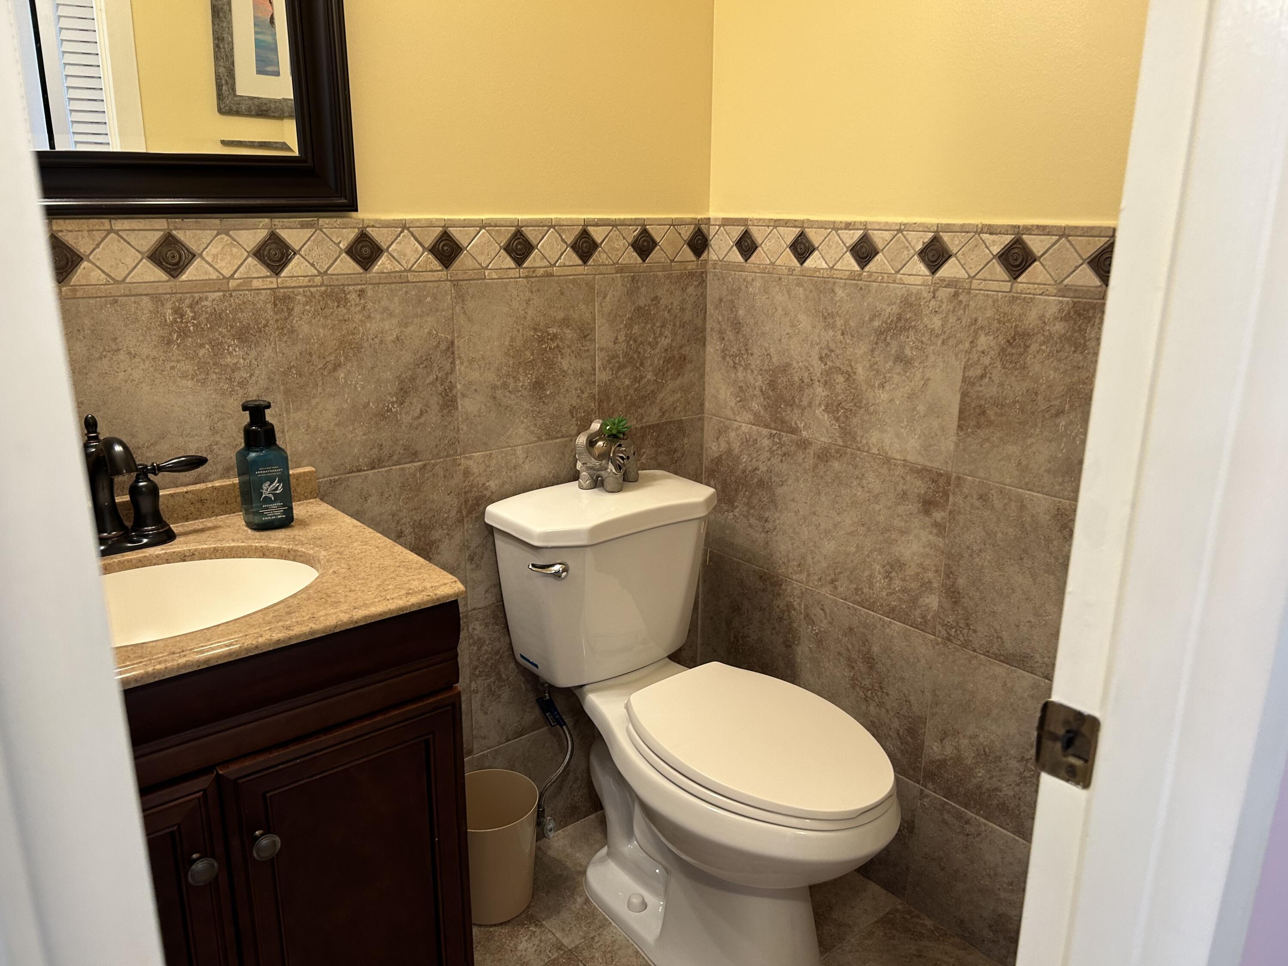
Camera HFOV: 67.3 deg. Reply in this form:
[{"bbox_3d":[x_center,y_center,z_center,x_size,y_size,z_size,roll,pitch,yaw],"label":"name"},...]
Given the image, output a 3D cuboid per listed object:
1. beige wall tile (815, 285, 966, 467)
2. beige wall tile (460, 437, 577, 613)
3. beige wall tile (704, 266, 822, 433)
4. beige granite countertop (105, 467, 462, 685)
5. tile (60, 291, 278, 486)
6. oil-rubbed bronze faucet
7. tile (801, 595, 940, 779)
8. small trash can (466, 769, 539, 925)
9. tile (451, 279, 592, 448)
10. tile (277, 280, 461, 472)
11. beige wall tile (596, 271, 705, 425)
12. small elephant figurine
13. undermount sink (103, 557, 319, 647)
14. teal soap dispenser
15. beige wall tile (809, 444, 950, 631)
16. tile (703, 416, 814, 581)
[{"bbox_3d":[0.432,-0.200,1.732,0.010,0.305,0.305,-12,20,-38],"label":"beige wall tile"},{"bbox_3d":[-0.217,0.071,1.891,0.305,0.305,0.010,-12,20,-38],"label":"beige wall tile"},{"bbox_3d":[0.235,-0.267,1.963,0.010,0.305,0.305,-12,20,-38],"label":"beige wall tile"},{"bbox_3d":[-0.628,0.115,1.222,0.640,0.081,0.482,-12,20,-38],"label":"beige granite countertop"},{"bbox_3d":[-0.689,-0.122,1.432,0.305,0.305,0.010,-12,20,-38],"label":"tile"},{"bbox_3d":[-0.704,0.011,1.277,0.274,0.186,0.159,-12,20,-38],"label":"oil-rubbed bronze faucet"},{"bbox_3d":[0.428,0.390,1.899,0.010,0.305,0.305,-12,20,-38],"label":"tile"},{"bbox_3d":[-0.297,0.709,1.867,0.200,0.220,0.200,0,16,0],"label":"small trash can"},{"bbox_3d":[-0.213,-0.223,1.796,0.305,0.306,0.010,-12,20,-38],"label":"tile"},{"bbox_3d":[-0.450,-0.172,1.609,0.303,0.306,0.010,-12,20,-38],"label":"tile"},{"bbox_3d":[0.018,-0.273,1.979,0.287,0.306,0.010,-12,20,-38],"label":"beige wall tile"},{"bbox_3d":[-0.073,-0.057,1.877,0.085,0.132,0.121,9,18,29],"label":"small elephant figurine"},{"bbox_3d":[-0.609,0.221,1.216,0.430,0.140,0.320,-12,20,-38],"label":"undermount sink"},{"bbox_3d":[-0.561,-0.027,1.423,0.064,0.182,0.058,-9,18,-30],"label":"teal soap dispenser"},{"bbox_3d":[0.429,0.097,1.806,0.010,0.301,0.307,-12,20,-38],"label":"beige wall tile"},{"bbox_3d":[0.233,0.030,2.036,0.010,0.301,0.307,-12,20,-38],"label":"tile"}]

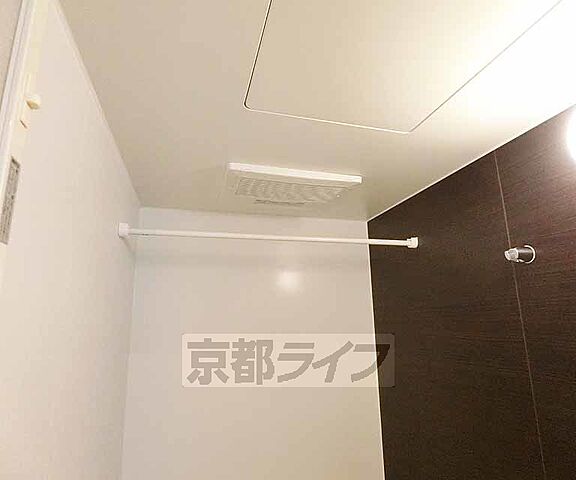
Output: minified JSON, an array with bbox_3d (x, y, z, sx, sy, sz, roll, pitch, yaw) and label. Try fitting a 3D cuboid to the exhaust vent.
[{"bbox_3d":[-0.002,-0.190,1.256,0.472,0.027,0.302,3,-13,-16],"label":"exhaust vent"}]

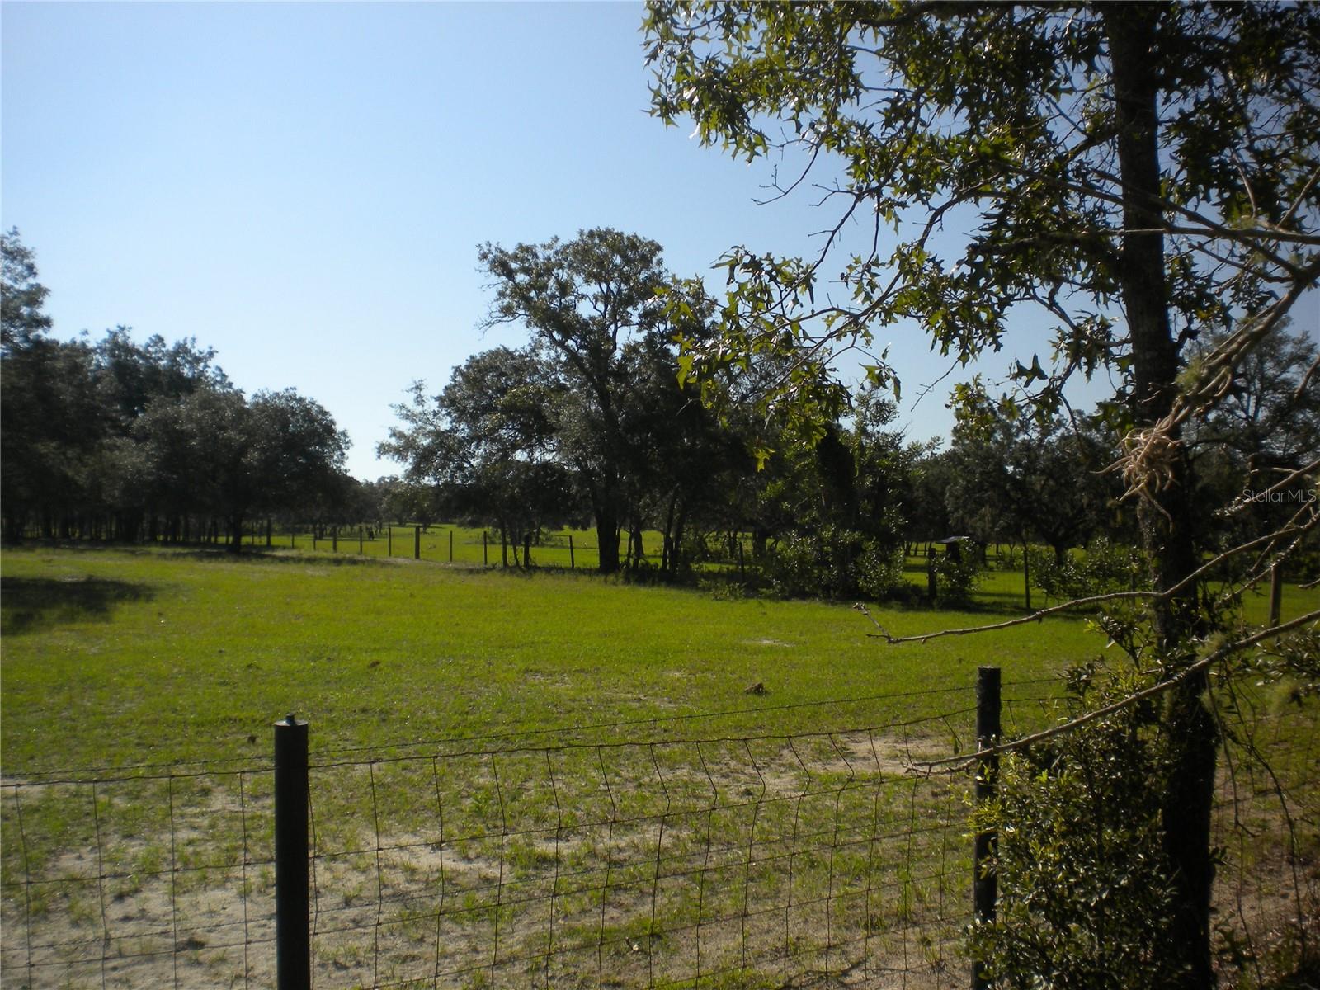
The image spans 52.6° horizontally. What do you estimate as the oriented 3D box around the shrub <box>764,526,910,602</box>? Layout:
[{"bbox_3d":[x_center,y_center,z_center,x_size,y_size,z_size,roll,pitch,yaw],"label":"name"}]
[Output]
[{"bbox_3d":[4.050,1.560,30.800,3.250,1.650,2.500,0,-1,8],"label":"shrub"}]

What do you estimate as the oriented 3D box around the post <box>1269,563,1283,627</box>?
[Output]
[{"bbox_3d":[10.530,1.730,22.800,0.140,1.160,0.140,0,-1,0],"label":"post"}]

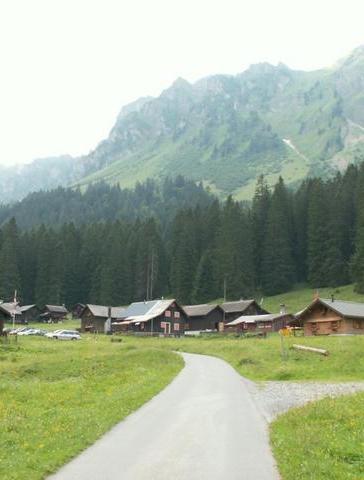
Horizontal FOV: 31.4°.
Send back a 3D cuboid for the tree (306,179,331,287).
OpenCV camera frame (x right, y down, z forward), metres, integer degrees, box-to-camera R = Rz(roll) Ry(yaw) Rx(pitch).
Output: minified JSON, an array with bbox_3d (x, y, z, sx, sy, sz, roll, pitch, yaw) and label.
[{"bbox_3d":[35.276,-2.157,168.082,6.500,28.560,6.500,-2,-10,12],"label":"tree"}]

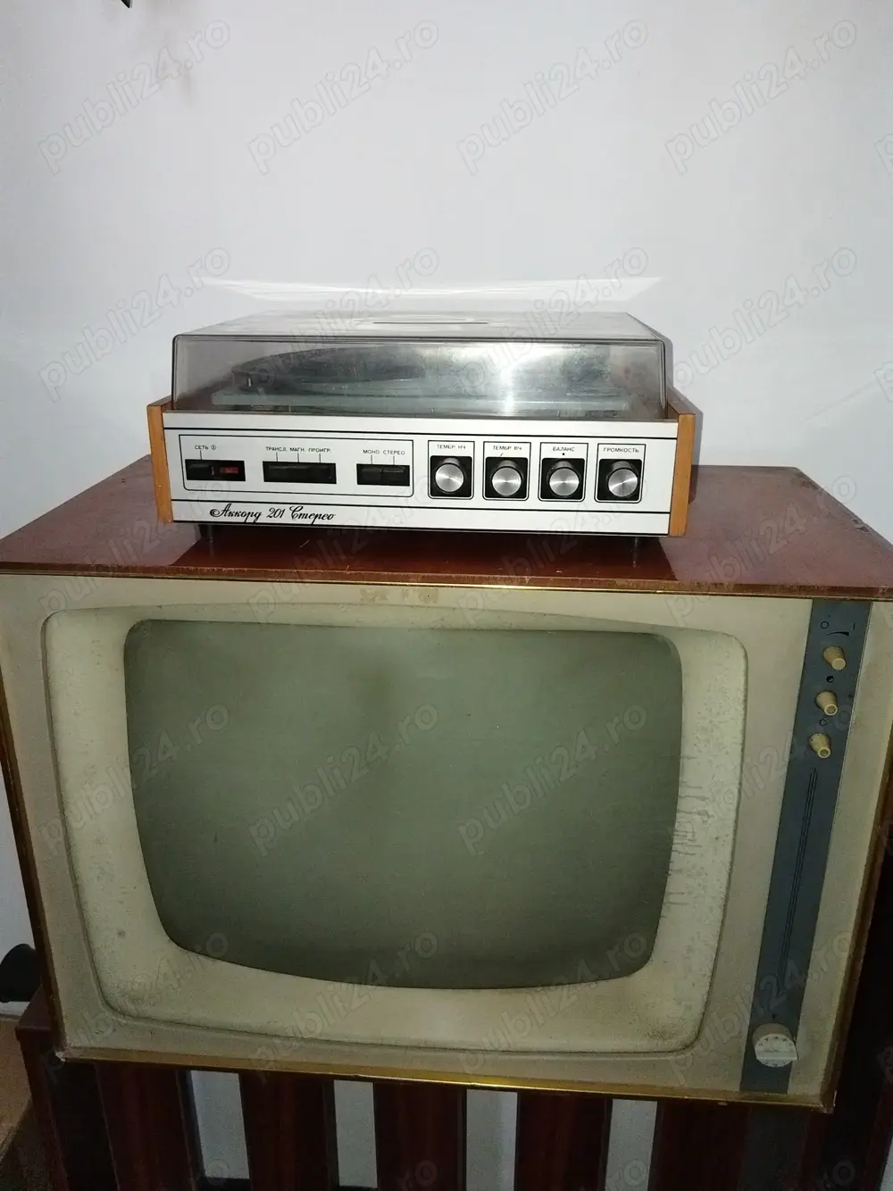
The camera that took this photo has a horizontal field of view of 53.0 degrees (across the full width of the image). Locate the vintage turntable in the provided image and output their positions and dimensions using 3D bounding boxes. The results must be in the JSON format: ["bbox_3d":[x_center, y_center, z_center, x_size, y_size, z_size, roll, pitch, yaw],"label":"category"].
[{"bbox_3d":[-0.012,-0.173,0.843,0.420,0.164,0.325,2,22,4],"label":"vintage turntable"}]

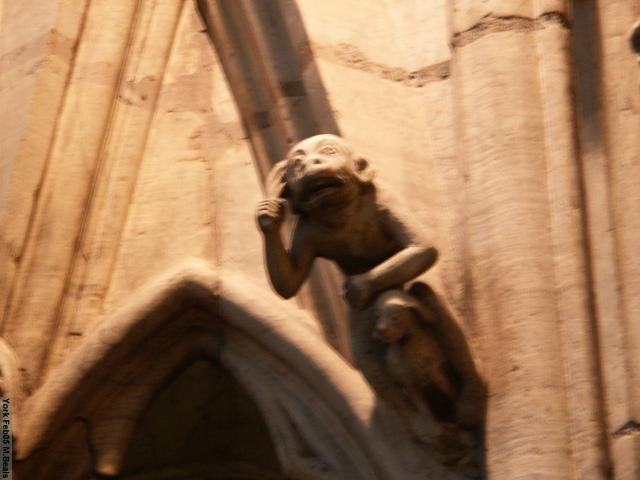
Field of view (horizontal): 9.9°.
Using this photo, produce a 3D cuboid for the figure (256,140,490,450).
[{"bbox_3d":[0.094,0.119,6.998,0.330,0.550,0.400,-17,-28,27],"label":"figure"}]

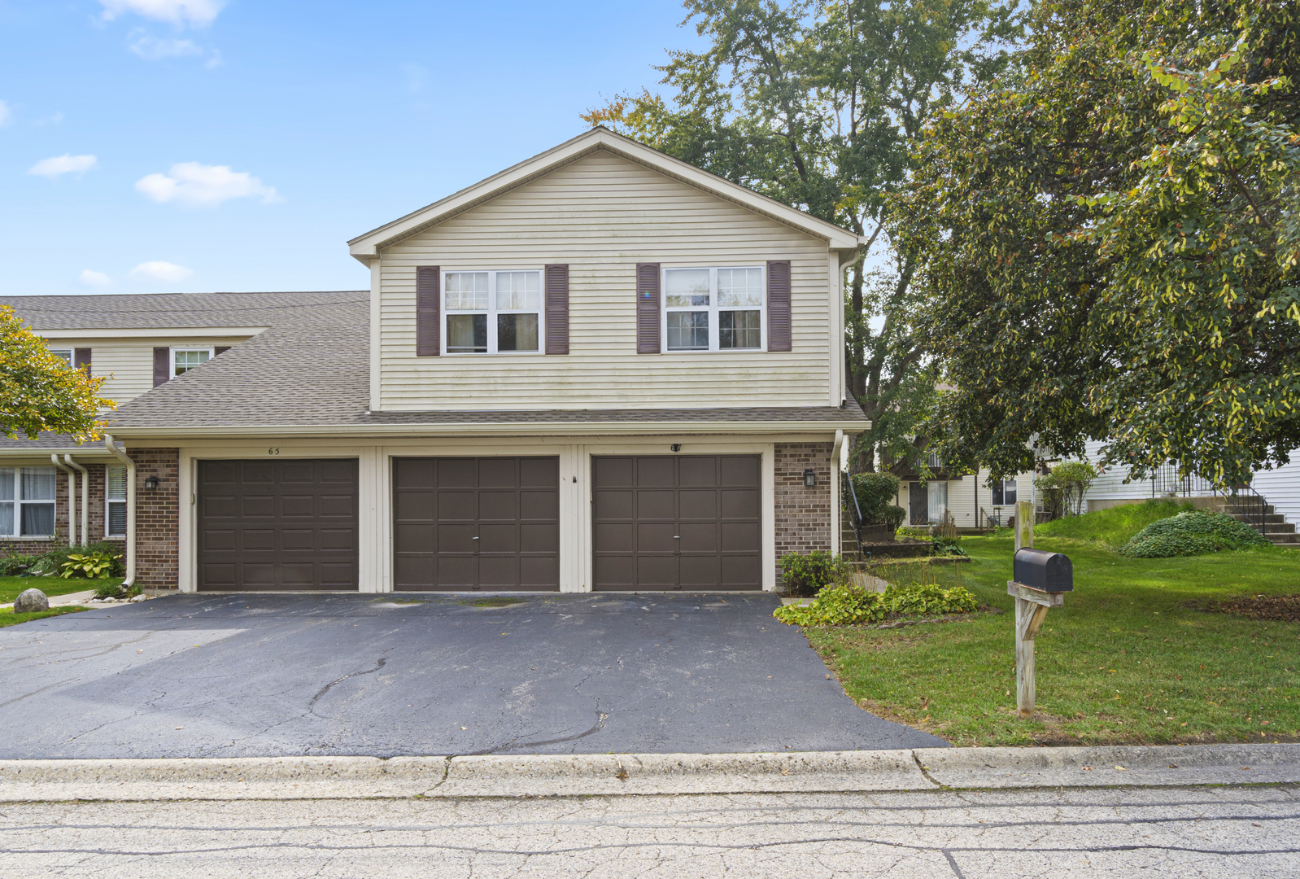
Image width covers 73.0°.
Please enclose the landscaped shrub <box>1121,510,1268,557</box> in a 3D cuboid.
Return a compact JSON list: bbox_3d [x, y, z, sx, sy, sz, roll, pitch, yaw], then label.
[{"bbox_3d":[10.500,1.790,17.000,2.700,0.850,2.200,-1,-2,2],"label":"landscaped shrub"}]

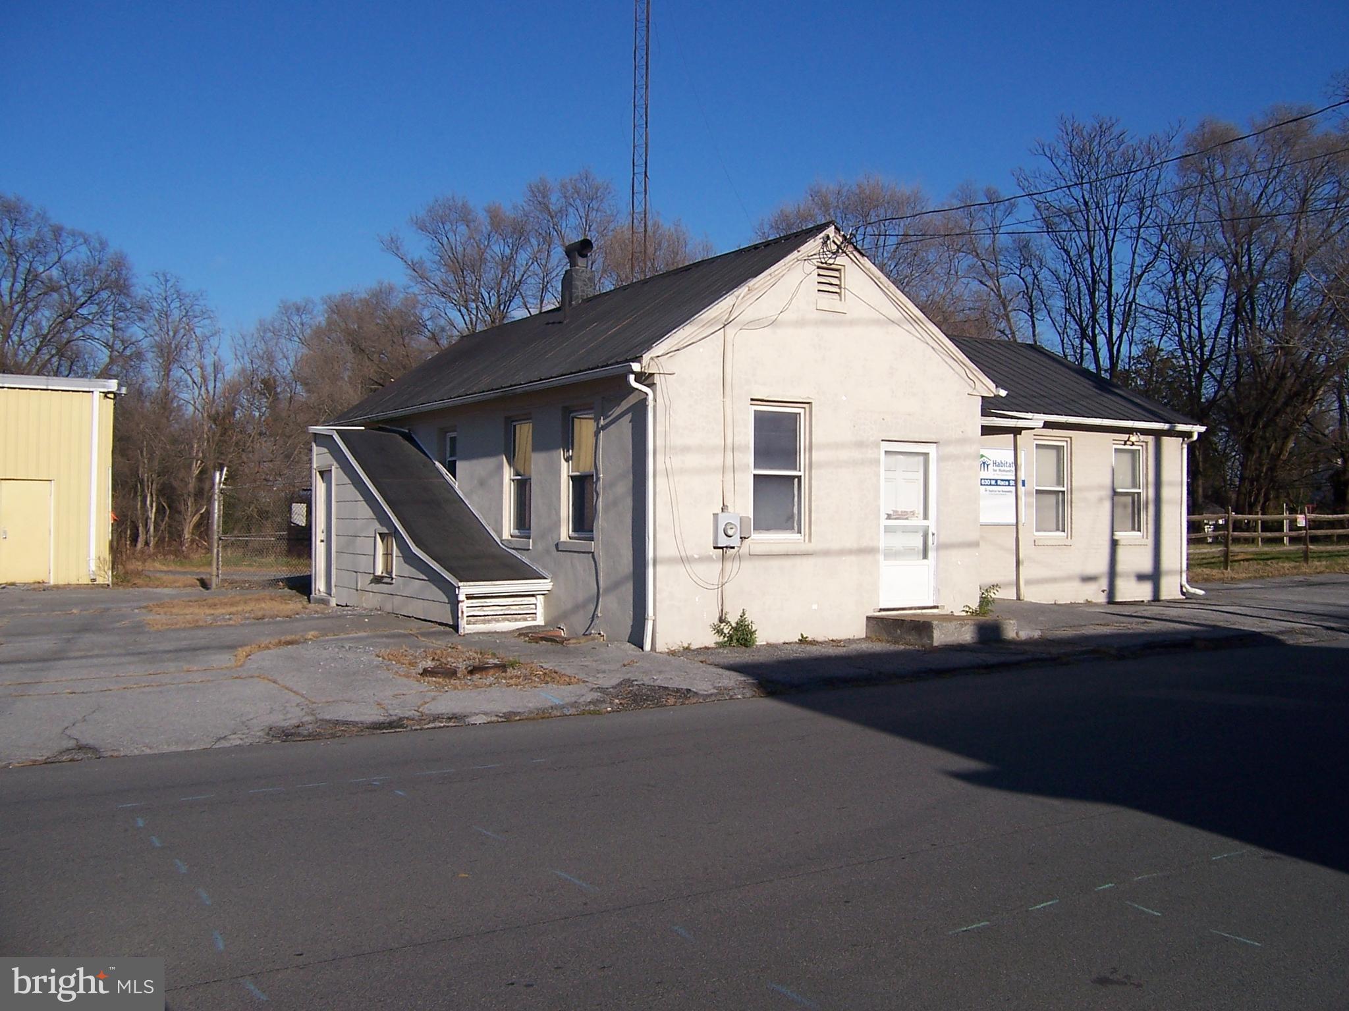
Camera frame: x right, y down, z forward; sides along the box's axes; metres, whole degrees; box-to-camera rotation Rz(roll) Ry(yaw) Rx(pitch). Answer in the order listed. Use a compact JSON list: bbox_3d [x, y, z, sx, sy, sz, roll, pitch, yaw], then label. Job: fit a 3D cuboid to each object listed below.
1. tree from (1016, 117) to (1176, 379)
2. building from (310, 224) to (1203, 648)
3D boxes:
[{"bbox_3d":[15.427,-6.317,47.000,5.855,15.754,5.679,0,-1,0],"label":"tree"},{"bbox_3d":[1.538,-0.927,21.746,13.300,5.300,11.600,1,-1,-31],"label":"building"}]

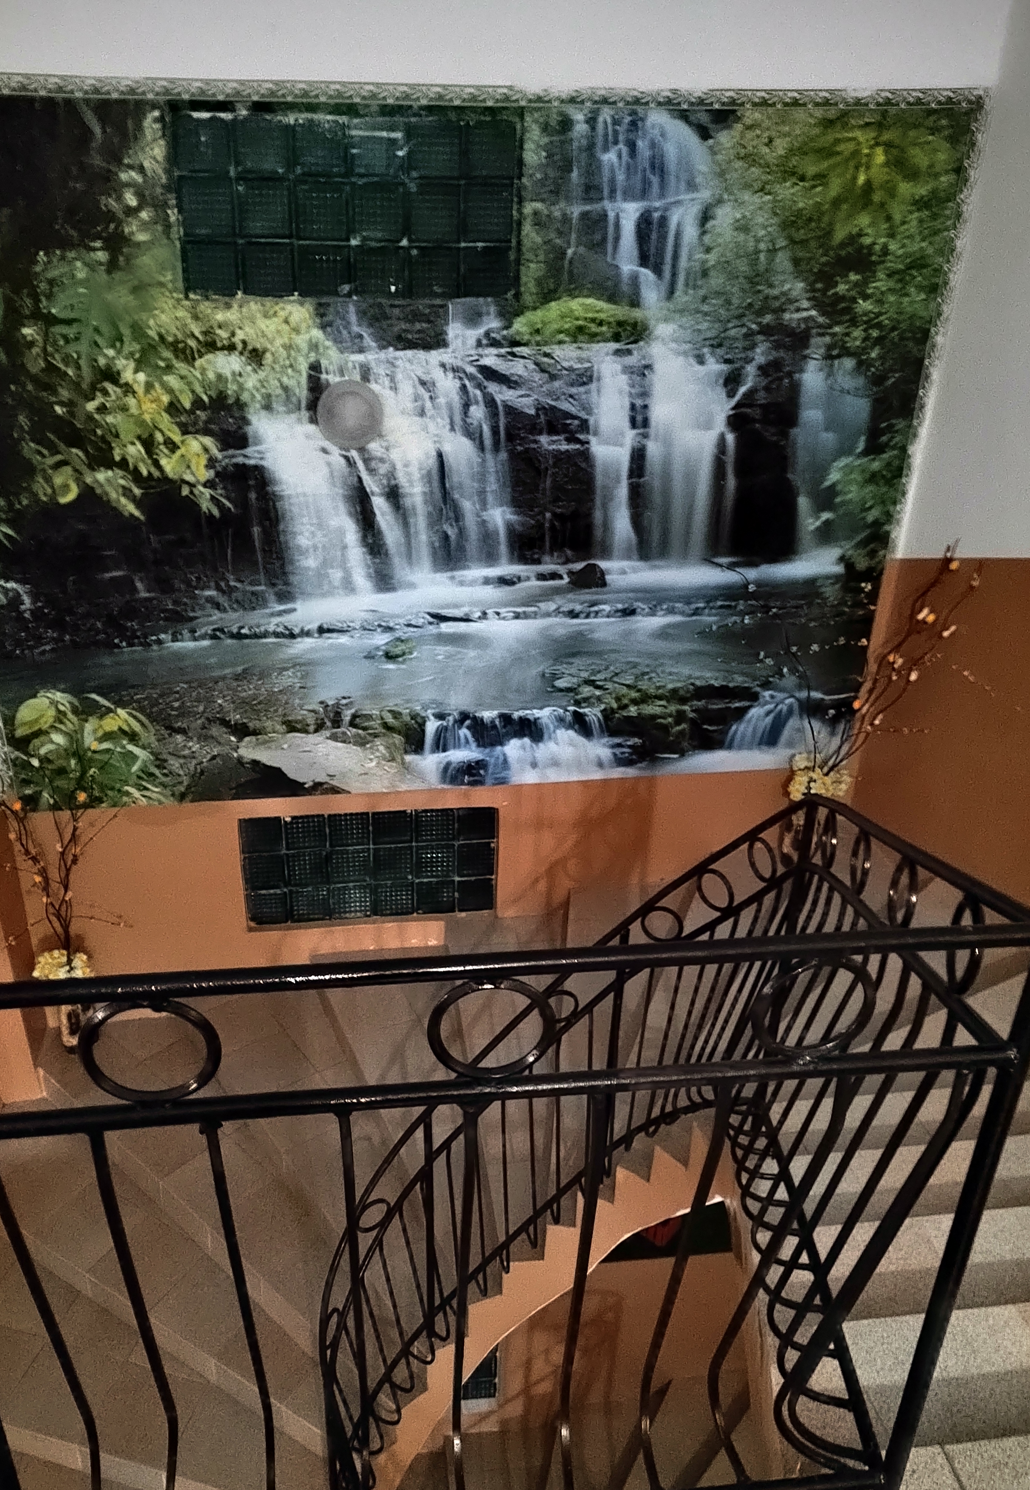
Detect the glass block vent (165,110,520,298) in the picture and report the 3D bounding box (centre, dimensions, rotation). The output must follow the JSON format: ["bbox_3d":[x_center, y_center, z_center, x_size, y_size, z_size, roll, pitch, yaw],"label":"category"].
[{"bbox_3d":[-0.582,-1.915,3.547,1.180,0.590,0.090,-3,27,-7],"label":"glass block vent"}]

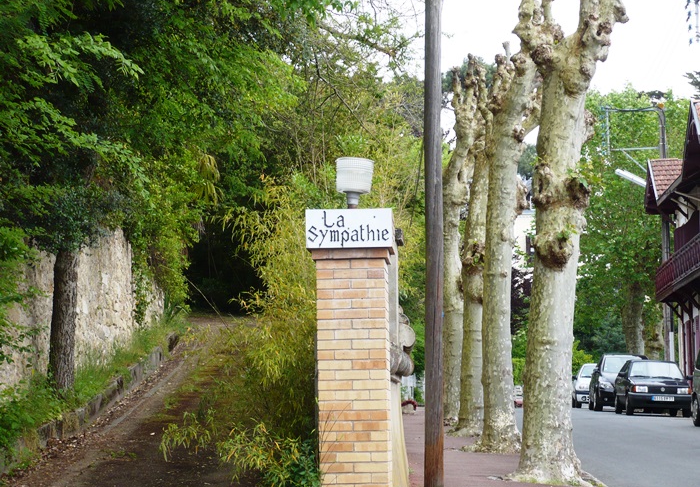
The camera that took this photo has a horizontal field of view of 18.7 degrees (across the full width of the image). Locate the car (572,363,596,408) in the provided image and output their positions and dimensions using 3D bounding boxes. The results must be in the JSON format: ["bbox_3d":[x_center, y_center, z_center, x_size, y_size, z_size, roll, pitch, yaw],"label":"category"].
[{"bbox_3d":[7.750,4.420,65.900,1.650,1.420,3.800,1,-4,3],"label":"car"}]

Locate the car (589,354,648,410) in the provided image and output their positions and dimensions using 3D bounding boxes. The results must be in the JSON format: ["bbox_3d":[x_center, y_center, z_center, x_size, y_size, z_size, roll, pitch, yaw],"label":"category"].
[{"bbox_3d":[7.600,3.830,58.500,1.790,1.600,4.300,0,-4,3],"label":"car"}]

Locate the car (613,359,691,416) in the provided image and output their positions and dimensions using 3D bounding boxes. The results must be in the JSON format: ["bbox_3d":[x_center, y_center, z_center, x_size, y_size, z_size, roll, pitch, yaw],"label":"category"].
[{"bbox_3d":[7.500,3.610,53.000,1.600,1.350,3.750,1,-4,1],"label":"car"}]

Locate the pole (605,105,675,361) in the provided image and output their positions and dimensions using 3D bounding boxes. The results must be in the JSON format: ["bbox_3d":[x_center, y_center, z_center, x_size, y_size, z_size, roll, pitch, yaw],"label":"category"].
[{"bbox_3d":[9.000,0.400,66.000,2.150,9.400,0.400,-1,-5,3],"label":"pole"}]

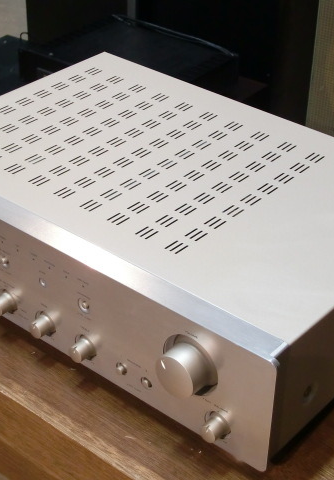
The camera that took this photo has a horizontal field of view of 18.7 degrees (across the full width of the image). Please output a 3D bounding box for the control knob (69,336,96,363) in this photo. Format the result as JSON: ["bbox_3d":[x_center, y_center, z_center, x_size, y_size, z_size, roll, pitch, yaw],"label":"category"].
[{"bbox_3d":[-0.069,0.090,0.827,0.015,0.015,0.016,26,41,32],"label":"control knob"}]

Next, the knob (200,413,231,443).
[{"bbox_3d":[0.035,0.140,0.754,0.015,0.015,0.016,26,41,32],"label":"knob"}]

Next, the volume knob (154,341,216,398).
[{"bbox_3d":[0.012,0.095,0.745,0.036,0.036,0.022,26,41,32],"label":"volume knob"}]

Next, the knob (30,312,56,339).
[{"bbox_3d":[-0.105,0.073,0.851,0.015,0.015,0.016,26,41,32],"label":"knob"}]

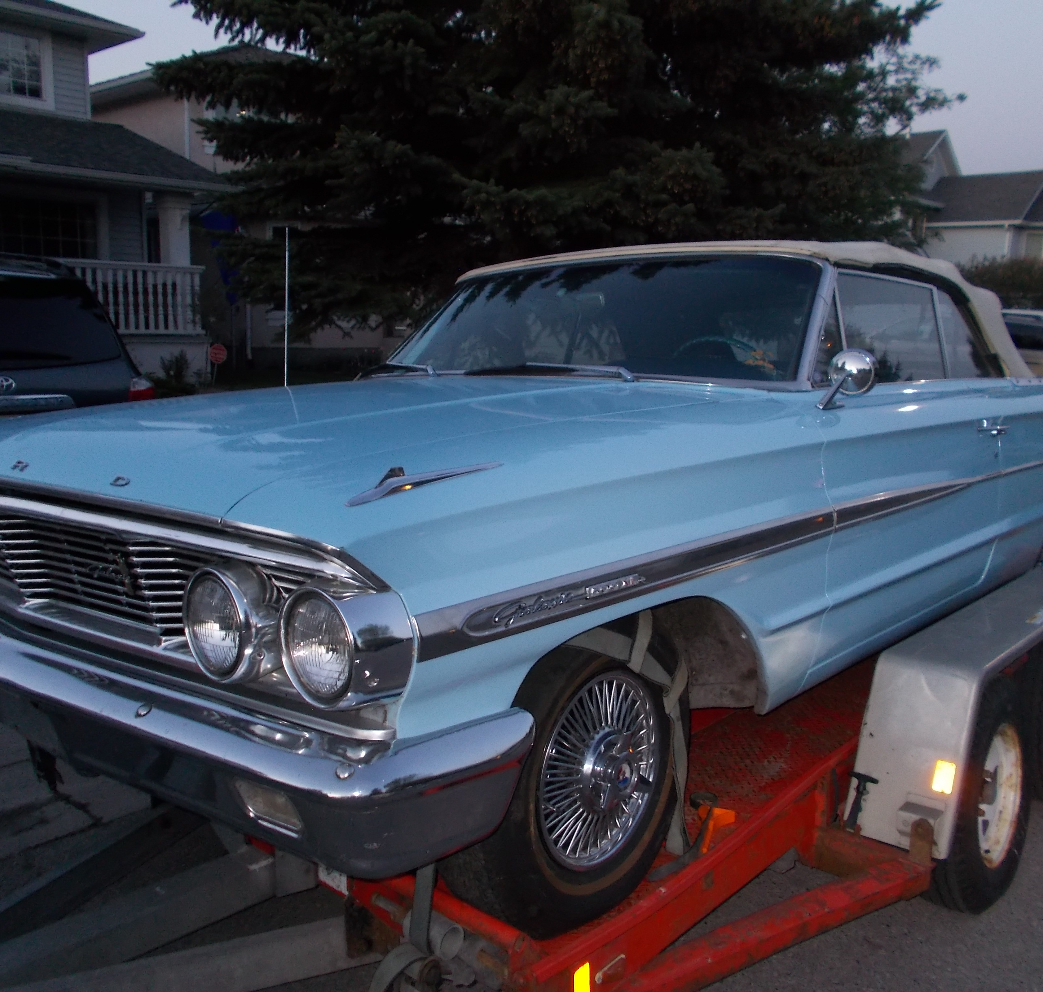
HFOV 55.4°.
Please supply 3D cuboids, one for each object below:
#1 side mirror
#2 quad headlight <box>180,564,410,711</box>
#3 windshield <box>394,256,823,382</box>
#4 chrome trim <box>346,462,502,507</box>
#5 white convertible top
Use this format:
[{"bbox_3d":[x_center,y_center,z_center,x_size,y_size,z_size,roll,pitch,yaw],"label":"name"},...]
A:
[{"bbox_3d":[0.726,-0.255,2.196,0.140,0.135,0.165,7,10,41],"label":"side mirror"},{"bbox_3d":[-0.320,0.189,1.372,0.395,0.180,0.145,7,10,41],"label":"quad headlight"},{"bbox_3d":[0.159,-0.524,2.985,1.480,0.370,0.540,7,10,41],"label":"windshield"},{"bbox_3d":[-0.134,-0.021,1.421,0.055,0.060,0.330,7,10,41],"label":"chrome trim"},{"bbox_3d":[0.872,-0.650,3.794,1.500,0.440,2.070,7,10,41],"label":"white convertible top"}]

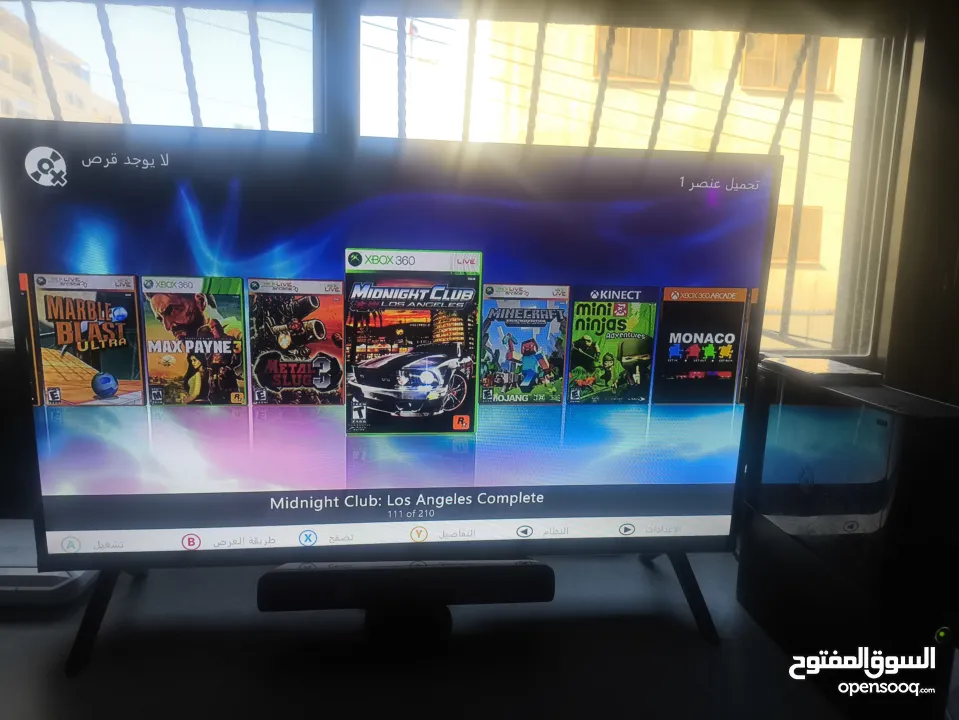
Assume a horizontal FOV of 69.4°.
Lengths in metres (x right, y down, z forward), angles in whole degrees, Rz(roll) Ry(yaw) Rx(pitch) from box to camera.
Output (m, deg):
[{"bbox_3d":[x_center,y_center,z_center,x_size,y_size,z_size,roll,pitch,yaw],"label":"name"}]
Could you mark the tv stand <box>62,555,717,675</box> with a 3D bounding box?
[{"bbox_3d":[-0.070,0.235,0.723,0.610,0.056,0.172,1,12,-7],"label":"tv stand"}]

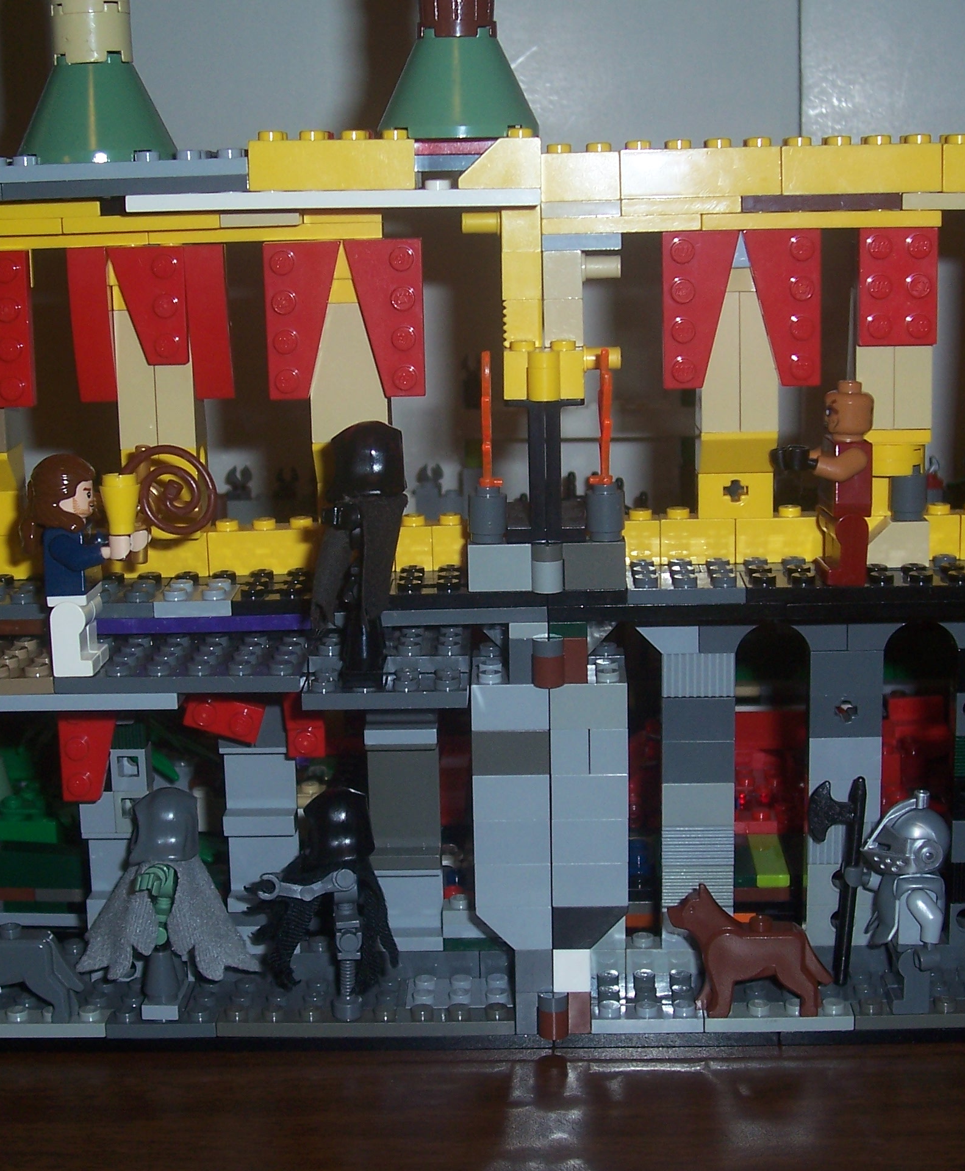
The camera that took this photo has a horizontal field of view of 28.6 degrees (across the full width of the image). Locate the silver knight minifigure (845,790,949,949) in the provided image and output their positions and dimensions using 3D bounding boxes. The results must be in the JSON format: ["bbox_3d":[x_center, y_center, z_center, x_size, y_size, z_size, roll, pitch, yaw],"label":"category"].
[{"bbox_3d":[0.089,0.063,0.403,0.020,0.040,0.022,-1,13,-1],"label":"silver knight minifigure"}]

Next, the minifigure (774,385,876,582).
[{"bbox_3d":[0.070,-0.021,0.386,0.020,0.041,0.021,-1,13,-1],"label":"minifigure"}]

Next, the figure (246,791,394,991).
[{"bbox_3d":[-0.035,0.066,0.406,0.033,0.049,0.022,-1,11,3],"label":"figure"}]

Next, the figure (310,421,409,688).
[{"bbox_3d":[-0.025,-0.006,0.366,0.022,0.051,0.020,-1,11,3],"label":"figure"}]

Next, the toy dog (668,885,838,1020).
[{"bbox_3d":[0.057,0.076,0.402,0.036,0.029,0.010,-1,13,-1],"label":"toy dog"}]

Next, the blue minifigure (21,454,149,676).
[{"bbox_3d":[-0.078,-0.005,0.375,0.024,0.043,0.021,-1,11,3],"label":"blue minifigure"}]

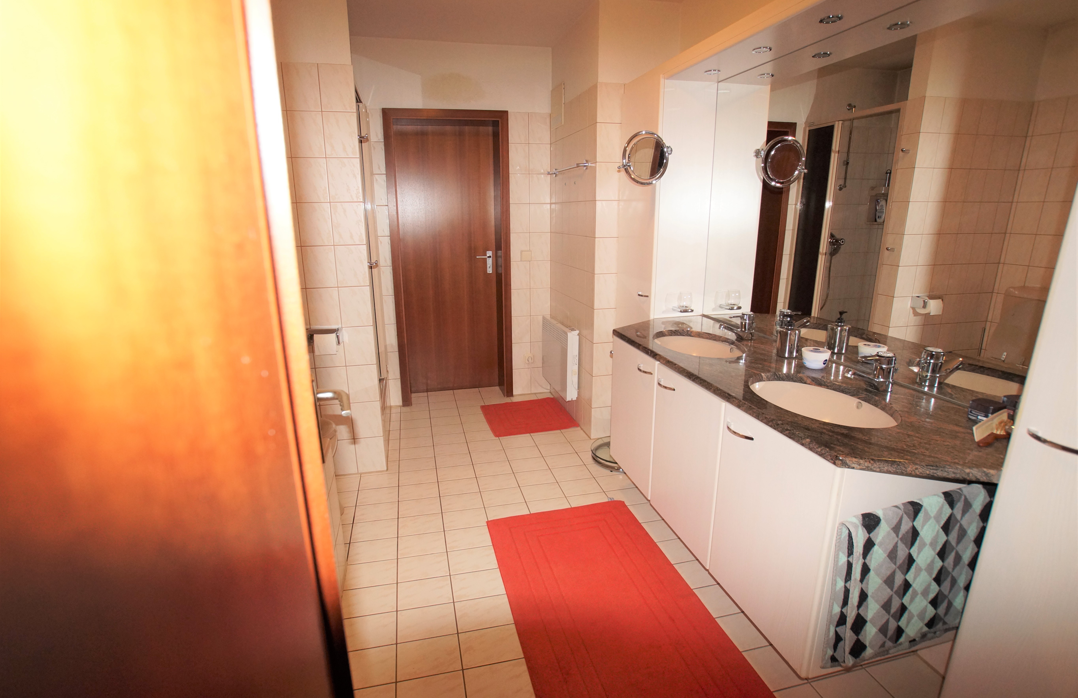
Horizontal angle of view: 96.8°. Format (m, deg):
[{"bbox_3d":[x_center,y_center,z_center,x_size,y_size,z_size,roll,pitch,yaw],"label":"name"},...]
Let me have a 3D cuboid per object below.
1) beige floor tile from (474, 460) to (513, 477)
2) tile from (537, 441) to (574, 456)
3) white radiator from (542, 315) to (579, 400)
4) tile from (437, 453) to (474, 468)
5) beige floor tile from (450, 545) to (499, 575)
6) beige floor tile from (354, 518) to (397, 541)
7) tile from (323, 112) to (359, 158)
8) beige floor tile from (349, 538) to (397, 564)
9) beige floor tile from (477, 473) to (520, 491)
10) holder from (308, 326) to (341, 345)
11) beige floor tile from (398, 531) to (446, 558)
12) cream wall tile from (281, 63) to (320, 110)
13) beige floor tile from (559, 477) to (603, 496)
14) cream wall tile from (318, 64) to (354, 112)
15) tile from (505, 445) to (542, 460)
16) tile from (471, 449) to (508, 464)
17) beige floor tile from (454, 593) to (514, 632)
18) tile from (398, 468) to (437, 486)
[{"bbox_3d":[-0.257,0.680,2.691,0.200,0.010,0.147,-3,15,-15],"label":"beige floor tile"},{"bbox_3d":[0.106,0.623,2.927,0.200,0.010,0.147,-3,15,-15],"label":"tile"},{"bbox_3d":[0.150,0.051,3.536,0.078,0.465,0.635,-3,15,-14],"label":"white radiator"},{"bbox_3d":[-0.494,0.656,2.783,0.200,0.010,0.147,-3,15,-15],"label":"tile"},{"bbox_3d":[-0.269,0.870,1.968,0.199,0.010,0.138,-4,16,-13],"label":"beige floor tile"},{"bbox_3d":[-0.739,0.822,2.159,0.198,0.010,0.138,-4,16,-12],"label":"beige floor tile"},{"bbox_3d":[-0.920,-0.995,2.231,0.150,0.200,0.010,-3,15,-14],"label":"tile"},{"bbox_3d":[-0.692,0.851,2.006,0.200,0.010,0.147,-3,15,-15],"label":"beige floor tile"},{"bbox_3d":[-0.220,0.708,2.532,0.200,0.010,0.139,-4,16,-13],"label":"beige floor tile"},{"bbox_3d":[-1.065,-0.065,2.379,0.165,0.075,0.100,-3,15,-14],"label":"holder"},{"bbox_3d":[-0.499,0.842,2.050,0.200,0.010,0.148,-3,15,-14],"label":"beige floor tile"},{"bbox_3d":[-1.067,-1.176,2.157,0.149,0.200,0.010,-3,15,-15],"label":"cream wall tile"},{"bbox_3d":[0.218,0.730,2.523,0.200,0.010,0.148,-3,15,-14],"label":"beige floor tile"},{"bbox_3d":[-0.917,-1.186,2.184,0.150,0.200,0.010,-3,15,-14],"label":"cream wall tile"},{"bbox_3d":[-0.096,0.620,2.835,0.200,0.010,0.139,-4,16,-13],"label":"tile"},{"bbox_3d":[-0.295,0.645,2.831,0.200,0.010,0.147,-3,15,-15],"label":"tile"},{"bbox_3d":[-0.195,0.944,1.707,0.199,0.010,0.137,-4,16,-13],"label":"beige floor tile"},{"bbox_3d":[-0.651,0.696,2.587,0.200,0.010,0.148,-3,15,-14],"label":"tile"}]

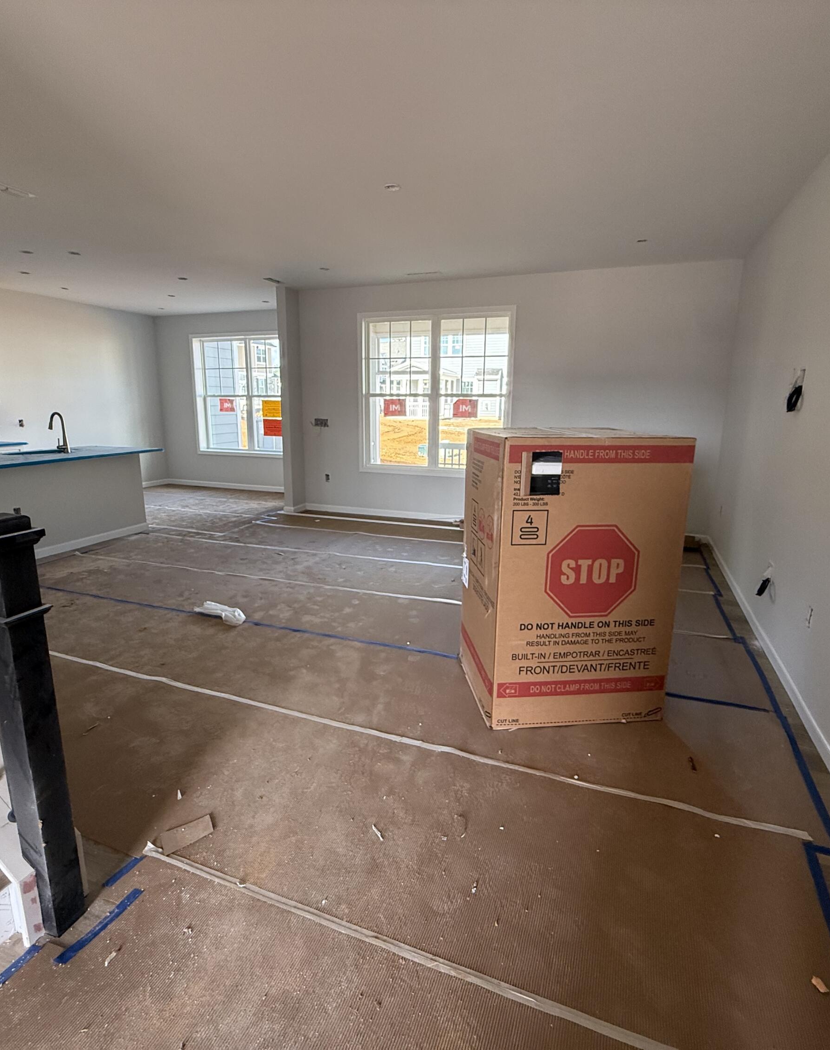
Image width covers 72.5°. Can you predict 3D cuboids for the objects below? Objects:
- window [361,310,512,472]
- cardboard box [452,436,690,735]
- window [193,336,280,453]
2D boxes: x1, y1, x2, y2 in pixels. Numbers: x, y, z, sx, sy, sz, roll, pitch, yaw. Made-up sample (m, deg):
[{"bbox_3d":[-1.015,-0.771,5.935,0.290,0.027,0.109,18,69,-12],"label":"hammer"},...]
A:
[{"bbox_3d":[0.218,-1.541,6.752,1.860,1.890,0.140,5,13,20],"label":"window"},{"bbox_3d":[0.724,0.206,2.801,0.825,1.303,0.700,-1,12,-6],"label":"cardboard box"},{"bbox_3d":[-2.724,-2.042,8.971,1.840,1.870,0.140,5,13,20],"label":"window"}]

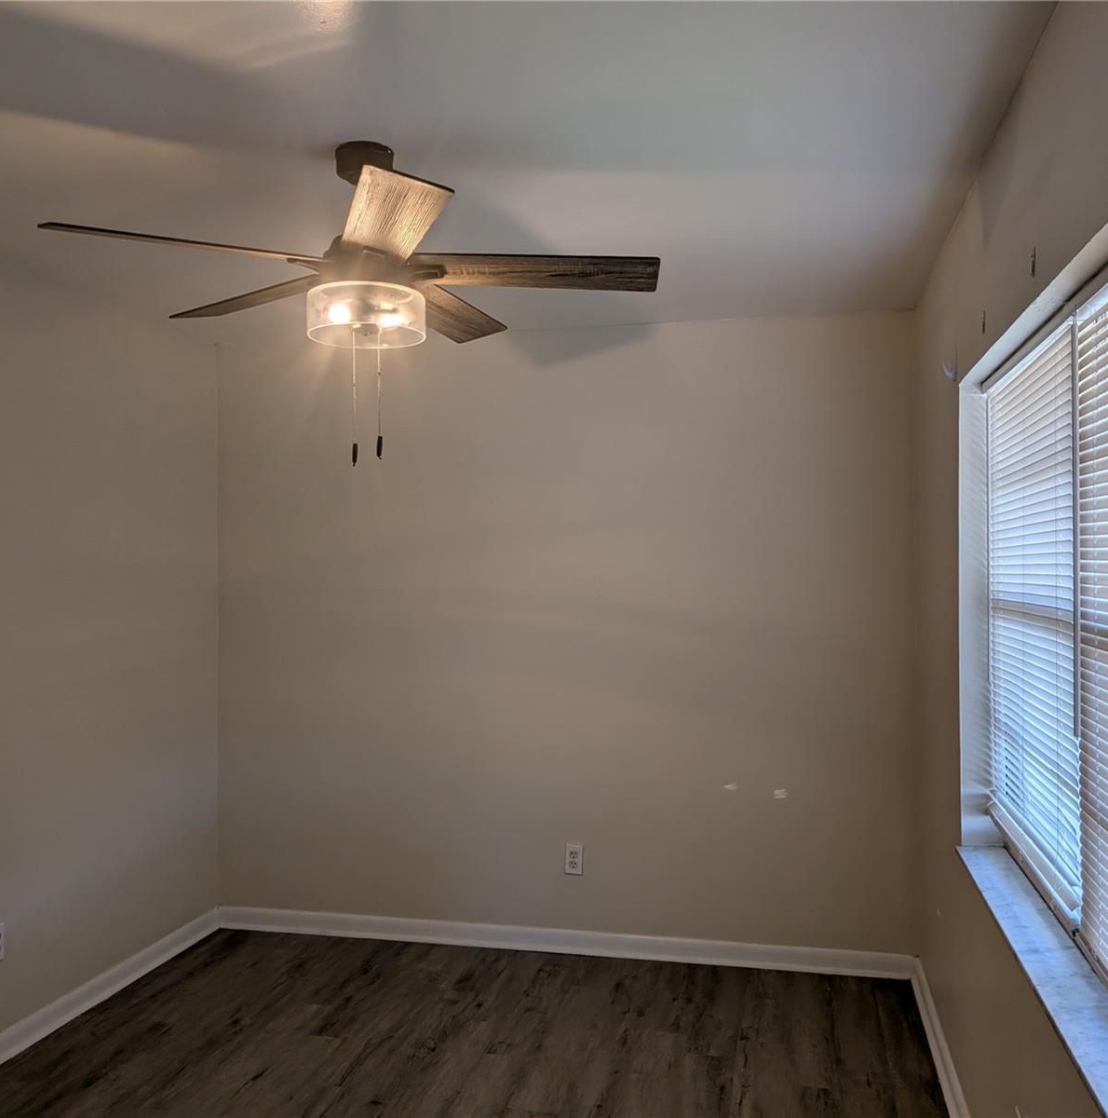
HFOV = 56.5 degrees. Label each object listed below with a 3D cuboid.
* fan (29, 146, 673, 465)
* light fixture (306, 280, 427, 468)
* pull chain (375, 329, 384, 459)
[{"bbox_3d":[-0.415,-0.568,2.300,1.300,0.720,1.270,0,0,-17],"label":"fan"},{"bbox_3d":[-0.423,-0.406,2.333,0.270,0.395,0.270,0,0,0],"label":"light fixture"},{"bbox_3d":[-0.394,-0.372,2.332,0.014,0.297,0.014,0,0,0],"label":"pull chain"}]

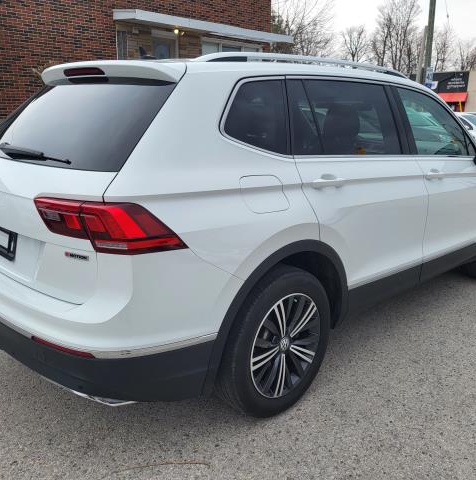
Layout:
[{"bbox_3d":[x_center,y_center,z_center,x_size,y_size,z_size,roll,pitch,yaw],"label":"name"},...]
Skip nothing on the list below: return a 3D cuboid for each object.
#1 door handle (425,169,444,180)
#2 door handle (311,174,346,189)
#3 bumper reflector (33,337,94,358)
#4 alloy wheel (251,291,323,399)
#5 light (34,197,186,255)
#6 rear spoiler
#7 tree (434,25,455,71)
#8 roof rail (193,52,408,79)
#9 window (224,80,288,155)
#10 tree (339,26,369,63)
[{"bbox_3d":[1.193,-0.395,2.908,0.235,0.055,0.055,-13,19,-42],"label":"door handle"},{"bbox_3d":[0.406,-0.265,2.157,0.235,0.055,0.055,-13,19,-42],"label":"door handle"},{"bbox_3d":[-0.627,0.388,1.723,0.270,0.036,0.040,6,16,19],"label":"bumper reflector"},{"bbox_3d":[0.179,0.468,2.239,0.486,0.486,0.170,-13,19,-42],"label":"alloy wheel"},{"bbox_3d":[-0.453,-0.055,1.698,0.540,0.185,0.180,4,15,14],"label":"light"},{"bbox_3d":[-0.620,-0.795,2.293,0.270,0.130,1.210,-13,20,-42],"label":"rear spoiler"},{"bbox_3d":[19.219,-15.249,45.992,2.900,9.950,2.900,6,15,21],"label":"tree"},{"bbox_3d":[0.479,-0.905,2.512,1.840,0.090,0.060,-13,20,-42],"label":"roof rail"},{"bbox_3d":[0.080,-0.496,1.957,0.440,0.335,0.050,-13,0,-42],"label":"window"},{"bbox_3d":[11.472,-16.052,48.264,3.500,10.350,3.500,3,14,12],"label":"tree"}]

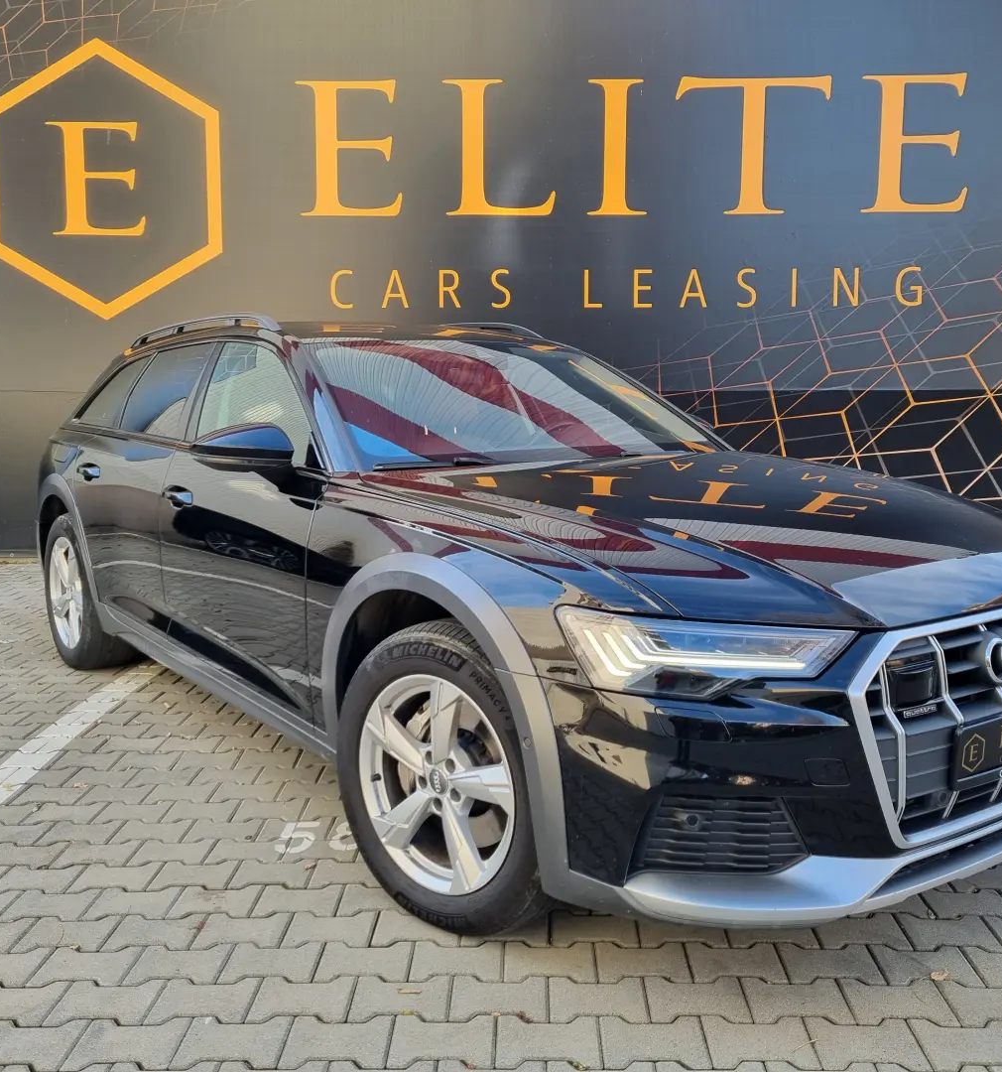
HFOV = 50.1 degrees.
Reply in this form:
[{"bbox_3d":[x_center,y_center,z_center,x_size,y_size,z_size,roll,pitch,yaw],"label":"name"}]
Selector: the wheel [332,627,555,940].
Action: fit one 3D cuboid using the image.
[{"bbox_3d":[-0.072,0.542,2.447,0.700,0.700,0.230,7,10,42],"label":"wheel"}]

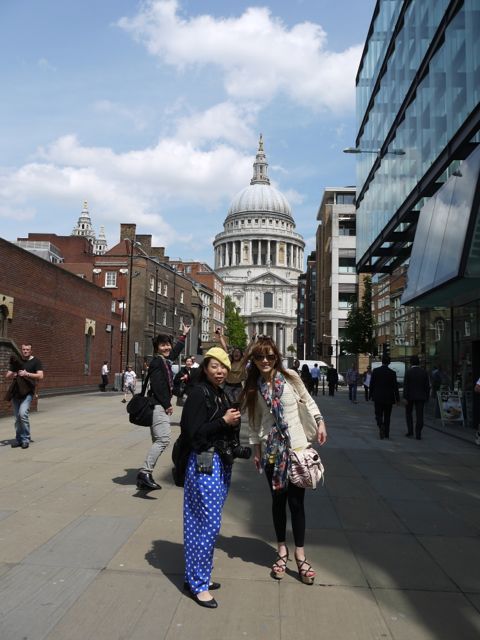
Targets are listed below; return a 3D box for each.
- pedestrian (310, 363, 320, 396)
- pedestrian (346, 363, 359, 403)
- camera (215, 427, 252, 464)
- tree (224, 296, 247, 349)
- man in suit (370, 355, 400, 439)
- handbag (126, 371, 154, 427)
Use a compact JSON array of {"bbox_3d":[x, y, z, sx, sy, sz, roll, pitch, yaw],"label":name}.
[{"bbox_3d":[4.169,3.221,28.379,0.540,1.750,0.420,1,-5,3],"label":"pedestrian"},{"bbox_3d":[5.059,2.804,23.282,0.560,1.750,0.420,2,-6,-12],"label":"pedestrian"},{"bbox_3d":[-0.044,0.845,3.290,0.190,0.130,0.145,-1,-6,21],"label":"camera"},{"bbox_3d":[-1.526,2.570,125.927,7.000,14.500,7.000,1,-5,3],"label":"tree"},{"bbox_3d":[3.247,1.703,11.535,0.580,1.800,0.460,1,-5,3],"label":"man in suit"},{"bbox_3d":[-1.075,0.868,5.650,0.340,0.600,0.200,-1,-6,18],"label":"handbag"}]

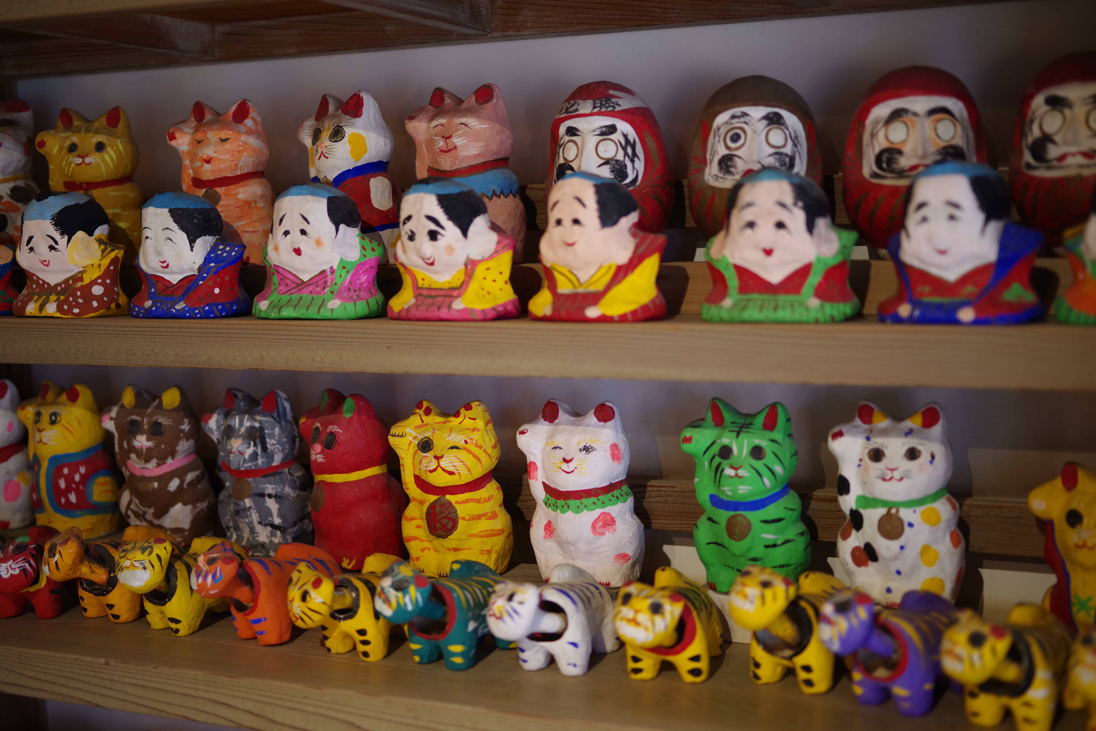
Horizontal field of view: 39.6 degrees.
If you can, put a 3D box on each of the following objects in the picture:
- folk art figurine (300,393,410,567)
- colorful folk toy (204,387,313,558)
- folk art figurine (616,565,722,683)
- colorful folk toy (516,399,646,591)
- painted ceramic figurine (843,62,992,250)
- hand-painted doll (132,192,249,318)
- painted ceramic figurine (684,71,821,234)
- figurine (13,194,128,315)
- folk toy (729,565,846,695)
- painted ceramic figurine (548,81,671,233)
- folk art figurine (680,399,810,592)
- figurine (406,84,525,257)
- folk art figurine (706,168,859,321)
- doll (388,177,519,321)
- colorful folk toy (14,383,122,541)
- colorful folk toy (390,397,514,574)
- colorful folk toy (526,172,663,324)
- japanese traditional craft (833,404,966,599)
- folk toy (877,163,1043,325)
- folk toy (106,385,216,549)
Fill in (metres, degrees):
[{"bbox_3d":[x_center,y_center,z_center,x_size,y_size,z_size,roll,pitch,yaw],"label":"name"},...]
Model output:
[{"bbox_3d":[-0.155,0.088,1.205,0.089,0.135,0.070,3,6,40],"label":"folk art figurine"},{"bbox_3d":[-0.242,0.086,1.266,0.090,0.132,0.070,1,5,19],"label":"colorful folk toy"},{"bbox_3d":[0.077,0.152,0.921,0.050,0.062,0.103,1,5,18],"label":"folk art figurine"},{"bbox_3d":[0.022,0.087,1.041,0.082,0.126,0.072,1,5,19],"label":"colorful folk toy"},{"bbox_3d":[0.241,-0.134,1.000,0.093,0.121,0.090,0,5,11],"label":"painted ceramic figurine"},{"bbox_3d":[-0.264,-0.082,1.121,0.083,0.090,0.063,1,5,18],"label":"hand-painted doll"},{"bbox_3d":[0.142,-0.137,1.046,0.092,0.122,0.089,0,5,9],"label":"painted ceramic figurine"},{"bbox_3d":[-0.314,-0.073,1.002,0.069,0.082,0.051,1,5,24],"label":"figurine"},{"bbox_3d":[0.152,0.152,0.900,0.050,0.064,0.103,2,6,35],"label":"folk toy"},{"bbox_3d":[0.042,-0.132,1.018,0.082,0.114,0.080,1,5,24],"label":"painted ceramic figurine"},{"bbox_3d":[0.130,0.085,1.007,0.082,0.125,0.072,1,5,19],"label":"folk art figurine"},{"bbox_3d":[-0.057,-0.134,1.058,0.075,0.120,0.066,1,6,26],"label":"figurine"},{"bbox_3d":[0.123,-0.063,0.806,0.080,0.080,0.060,1,5,23],"label":"folk art figurine"},{"bbox_3d":[-0.055,-0.067,0.886,0.072,0.082,0.054,2,6,27],"label":"doll"},{"bbox_3d":[-0.425,0.082,1.351,0.089,0.133,0.070,1,5,25],"label":"colorful folk toy"},{"bbox_3d":[-0.076,0.092,1.172,0.094,0.129,0.073,0,5,13],"label":"colorful folk toy"},{"bbox_3d":[0.031,-0.077,0.978,0.087,0.093,0.066,2,6,28],"label":"colorful folk toy"},{"bbox_3d":[0.221,0.087,0.966,0.082,0.126,0.072,1,5,19],"label":"japanese traditional craft"},{"bbox_3d":[0.207,-0.061,0.768,0.077,0.081,0.058,3,6,37],"label":"folk toy"},{"bbox_3d":[-0.335,0.084,1.312,0.093,0.132,0.073,0,5,8],"label":"folk toy"}]

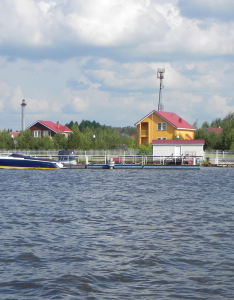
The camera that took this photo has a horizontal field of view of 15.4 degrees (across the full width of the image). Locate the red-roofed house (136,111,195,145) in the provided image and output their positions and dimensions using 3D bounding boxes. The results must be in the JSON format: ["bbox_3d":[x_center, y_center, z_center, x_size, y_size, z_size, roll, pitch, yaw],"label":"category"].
[{"bbox_3d":[9.900,-3.500,171.600,8.800,8.300,10.500,0,0,26],"label":"red-roofed house"}]

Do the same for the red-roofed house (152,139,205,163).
[{"bbox_3d":[9.100,0.160,128.500,7.700,3.300,3.300,0,0,3],"label":"red-roofed house"}]

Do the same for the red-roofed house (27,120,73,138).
[{"bbox_3d":[-16.200,-3.100,208.500,8.600,7.800,8.000,0,0,26],"label":"red-roofed house"}]

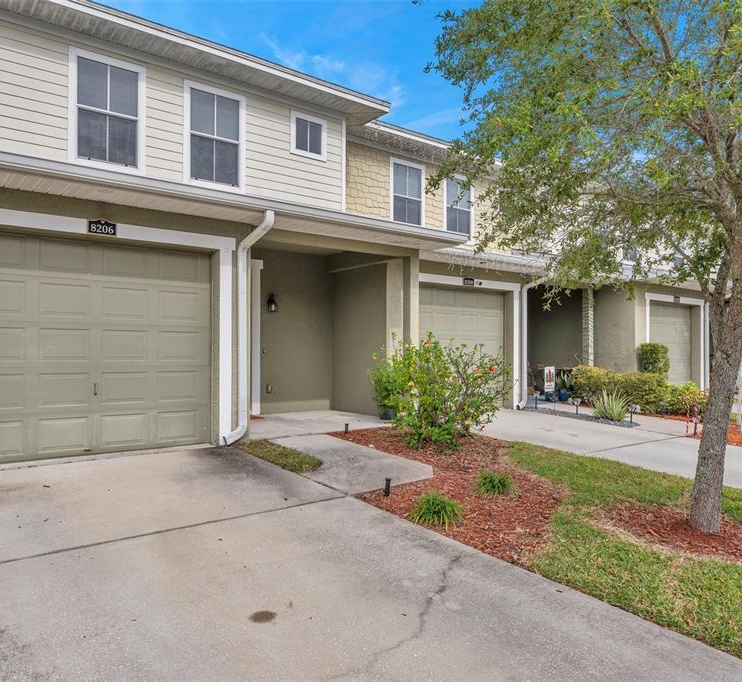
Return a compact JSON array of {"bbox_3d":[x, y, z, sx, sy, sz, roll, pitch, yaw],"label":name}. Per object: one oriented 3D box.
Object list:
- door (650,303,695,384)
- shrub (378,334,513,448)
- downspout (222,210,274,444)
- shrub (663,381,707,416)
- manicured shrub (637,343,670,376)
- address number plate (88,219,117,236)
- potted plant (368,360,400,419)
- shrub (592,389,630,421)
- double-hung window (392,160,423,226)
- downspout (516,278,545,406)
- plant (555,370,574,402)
[{"bbox_3d":[7.552,0.241,14.542,2.700,2.420,0.080,1,-1,-37],"label":"door"},{"bbox_3d":[1.033,0.634,8.100,1.850,1.520,1.550,0,-1,7],"label":"shrub"},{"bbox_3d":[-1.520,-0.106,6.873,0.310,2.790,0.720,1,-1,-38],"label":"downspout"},{"bbox_3d":[6.352,1.138,11.450,0.900,0.700,0.800,0,-1,29],"label":"shrub"},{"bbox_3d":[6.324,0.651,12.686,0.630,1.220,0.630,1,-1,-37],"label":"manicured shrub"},{"bbox_3d":[-2.923,-1.255,6.206,0.278,0.170,0.030,1,-1,-38],"label":"address number plate"},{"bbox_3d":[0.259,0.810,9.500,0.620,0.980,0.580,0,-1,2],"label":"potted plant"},{"bbox_3d":[4.504,1.166,10.650,0.740,0.580,0.700,0,-1,23],"label":"shrub"},{"bbox_3d":[0.847,-3.282,12.953,1.000,1.620,0.100,1,-1,-37],"label":"double-hung window"},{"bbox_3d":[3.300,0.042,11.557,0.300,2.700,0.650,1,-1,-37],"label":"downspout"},{"bbox_3d":[4.474,1.052,13.150,0.400,0.740,0.400,1,-1,-37],"label":"plant"}]

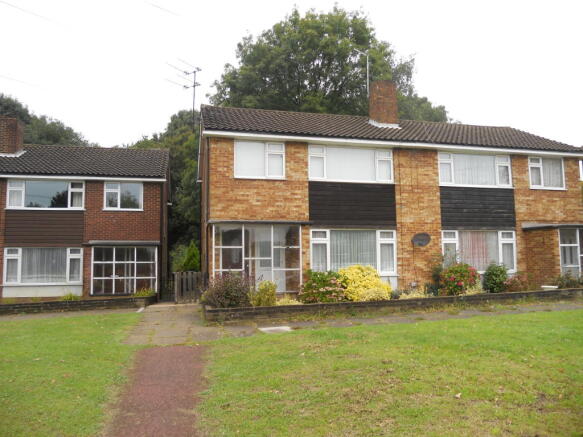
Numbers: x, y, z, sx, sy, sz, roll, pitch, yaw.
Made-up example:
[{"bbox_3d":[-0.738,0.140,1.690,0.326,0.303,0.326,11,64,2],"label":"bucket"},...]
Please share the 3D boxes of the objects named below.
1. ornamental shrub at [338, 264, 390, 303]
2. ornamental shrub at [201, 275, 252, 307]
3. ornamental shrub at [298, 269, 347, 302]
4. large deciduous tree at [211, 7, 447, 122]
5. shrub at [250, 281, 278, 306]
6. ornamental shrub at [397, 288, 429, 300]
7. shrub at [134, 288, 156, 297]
[{"bbox_3d":[1.963,1.723,12.143,1.380,0.958,1.100,1,-6,-15],"label":"ornamental shrub"},{"bbox_3d":[-1.580,1.778,11.045,1.250,0.805,1.000,1,-6,-15],"label":"ornamental shrub"},{"bbox_3d":[0.788,1.782,11.826,1.280,0.828,1.050,1,-6,-15],"label":"ornamental shrub"},{"bbox_3d":[2.180,-5.091,29.604,15.500,18.031,14.000,1,-6,-15],"label":"large deciduous tree"},{"bbox_3d":[-0.707,1.838,11.114,0.680,0.639,0.620,1,-6,-15],"label":"shrub"},{"bbox_3d":[3.295,2.034,12.257,0.900,0.290,0.650,1,-6,-15],"label":"ornamental shrub"},{"bbox_3d":[-5.384,2.772,16.752,0.850,0.382,0.600,1,-6,-12],"label":"shrub"}]

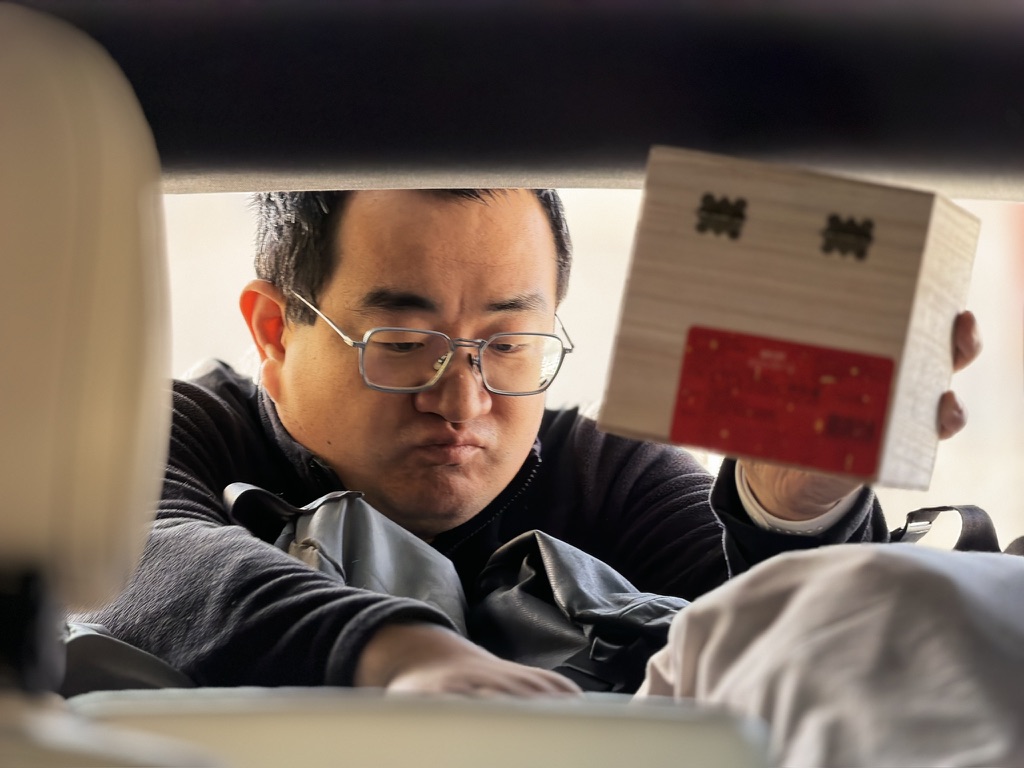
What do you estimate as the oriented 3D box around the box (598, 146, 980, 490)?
[{"bbox_3d":[0.155,-0.034,1.624,0.156,0.155,0.134,11,1,19],"label":"box"}]

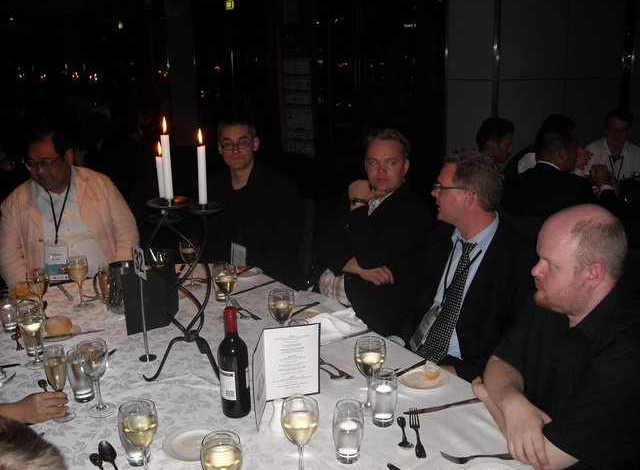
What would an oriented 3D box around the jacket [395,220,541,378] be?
[{"bbox_3d":[0.489,0.236,2.210,0.410,0.640,0.520,-11,19,-31],"label":"jacket"}]

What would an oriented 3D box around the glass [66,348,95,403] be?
[{"bbox_3d":[-0.626,0.373,1.710,0.067,0.136,0.067,-1,14,0],"label":"glass"}]

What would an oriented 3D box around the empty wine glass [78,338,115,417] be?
[{"bbox_3d":[-0.582,0.378,1.700,0.079,0.190,0.079,0,16,0],"label":"empty wine glass"}]

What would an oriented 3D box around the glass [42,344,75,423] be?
[{"bbox_3d":[-0.647,0.369,1.615,0.057,0.188,0.057,-1,14,0],"label":"glass"}]

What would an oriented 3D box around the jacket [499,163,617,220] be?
[{"bbox_3d":[1.235,-0.075,3.461,0.560,0.660,0.450,6,15,26],"label":"jacket"}]

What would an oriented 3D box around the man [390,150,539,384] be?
[{"bbox_3d":[0.401,0.407,2.083,0.800,1.345,0.580,-12,18,-39],"label":"man"}]

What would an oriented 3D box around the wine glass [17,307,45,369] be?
[{"bbox_3d":[-0.868,0.307,1.950,0.080,0.190,0.080,0,16,0],"label":"wine glass"}]

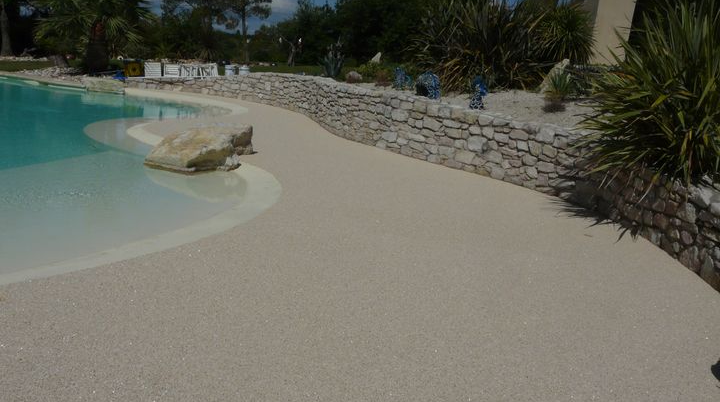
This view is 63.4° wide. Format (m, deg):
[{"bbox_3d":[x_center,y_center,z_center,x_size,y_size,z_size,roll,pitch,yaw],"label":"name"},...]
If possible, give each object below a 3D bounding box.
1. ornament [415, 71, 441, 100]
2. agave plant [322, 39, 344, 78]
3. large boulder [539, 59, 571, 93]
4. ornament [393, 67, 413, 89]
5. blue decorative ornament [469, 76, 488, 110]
[{"bbox_3d":[1.008,-1.725,8.698,0.380,0.419,0.420,11,18,35],"label":"ornament"},{"bbox_3d":[-0.539,-2.895,11.854,0.448,0.784,0.460,0,15,0],"label":"agave plant"},{"bbox_3d":[3.237,-2.068,9.694,0.533,0.575,0.480,0,15,0],"label":"large boulder"},{"bbox_3d":[0.712,-2.051,9.750,0.300,0.369,0.260,8,17,29],"label":"ornament"},{"bbox_3d":[1.555,-1.423,7.640,0.260,0.447,0.260,8,17,29],"label":"blue decorative ornament"}]

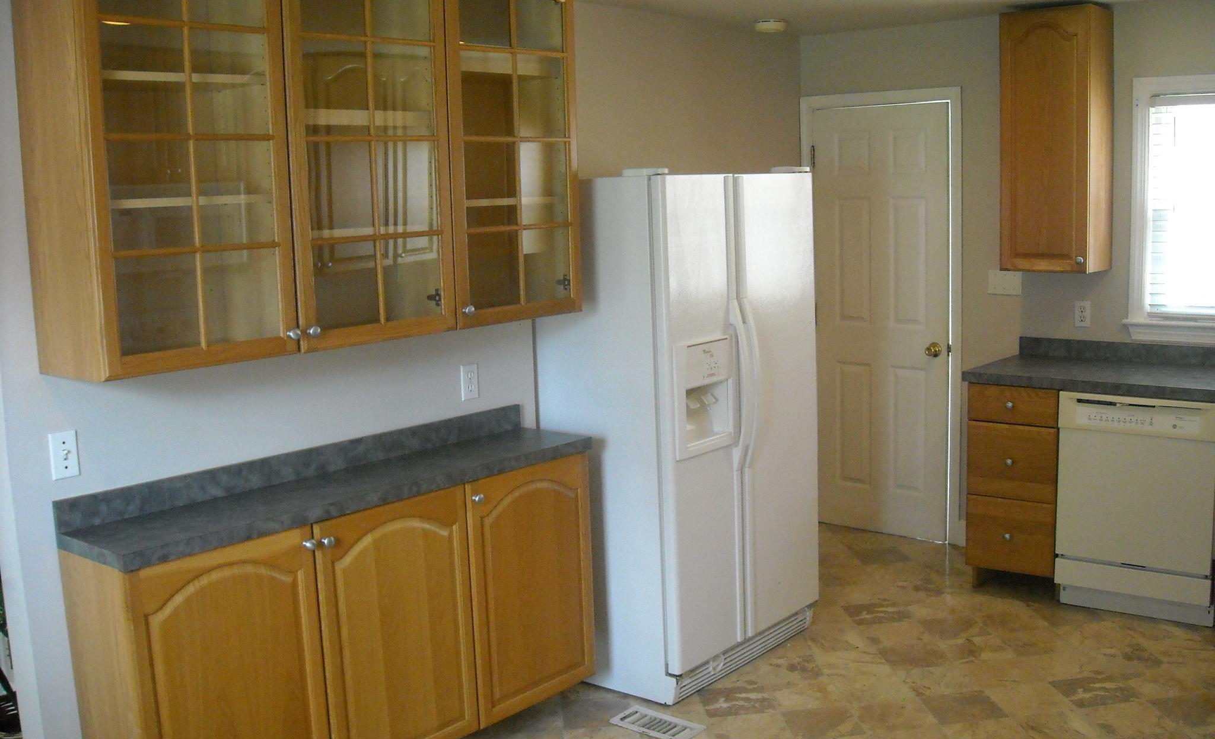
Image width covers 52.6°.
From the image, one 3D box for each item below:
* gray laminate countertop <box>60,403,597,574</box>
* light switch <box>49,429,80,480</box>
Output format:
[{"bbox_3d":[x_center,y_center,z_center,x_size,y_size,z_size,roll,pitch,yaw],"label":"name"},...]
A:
[{"bbox_3d":[-0.707,0.293,3.523,0.337,0.121,1.619,5,10,40],"label":"gray laminate countertop"},{"bbox_3d":[-1.332,0.212,3.026,0.018,0.114,0.067,5,10,40],"label":"light switch"}]

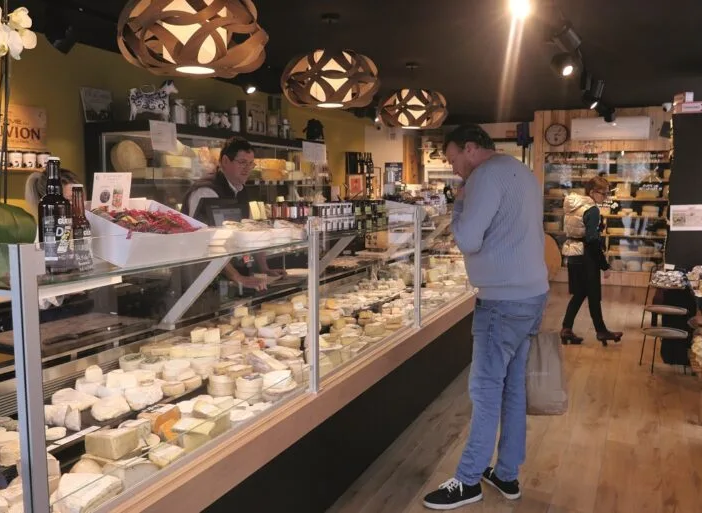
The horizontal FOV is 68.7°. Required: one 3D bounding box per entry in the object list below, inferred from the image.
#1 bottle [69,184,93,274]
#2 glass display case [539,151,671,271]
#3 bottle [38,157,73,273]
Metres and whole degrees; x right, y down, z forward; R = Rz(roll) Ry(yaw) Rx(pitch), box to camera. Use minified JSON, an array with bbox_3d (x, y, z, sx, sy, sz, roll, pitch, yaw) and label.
[{"bbox_3d":[-0.726,-0.075,1.380,0.061,0.232,0.061,2,7,21],"label":"bottle"},{"bbox_3d":[3.709,-0.682,7.450,1.600,1.740,0.550,3,7,26],"label":"glass display case"},{"bbox_3d":[-0.782,-0.110,1.360,0.084,0.302,0.084,2,7,21],"label":"bottle"}]

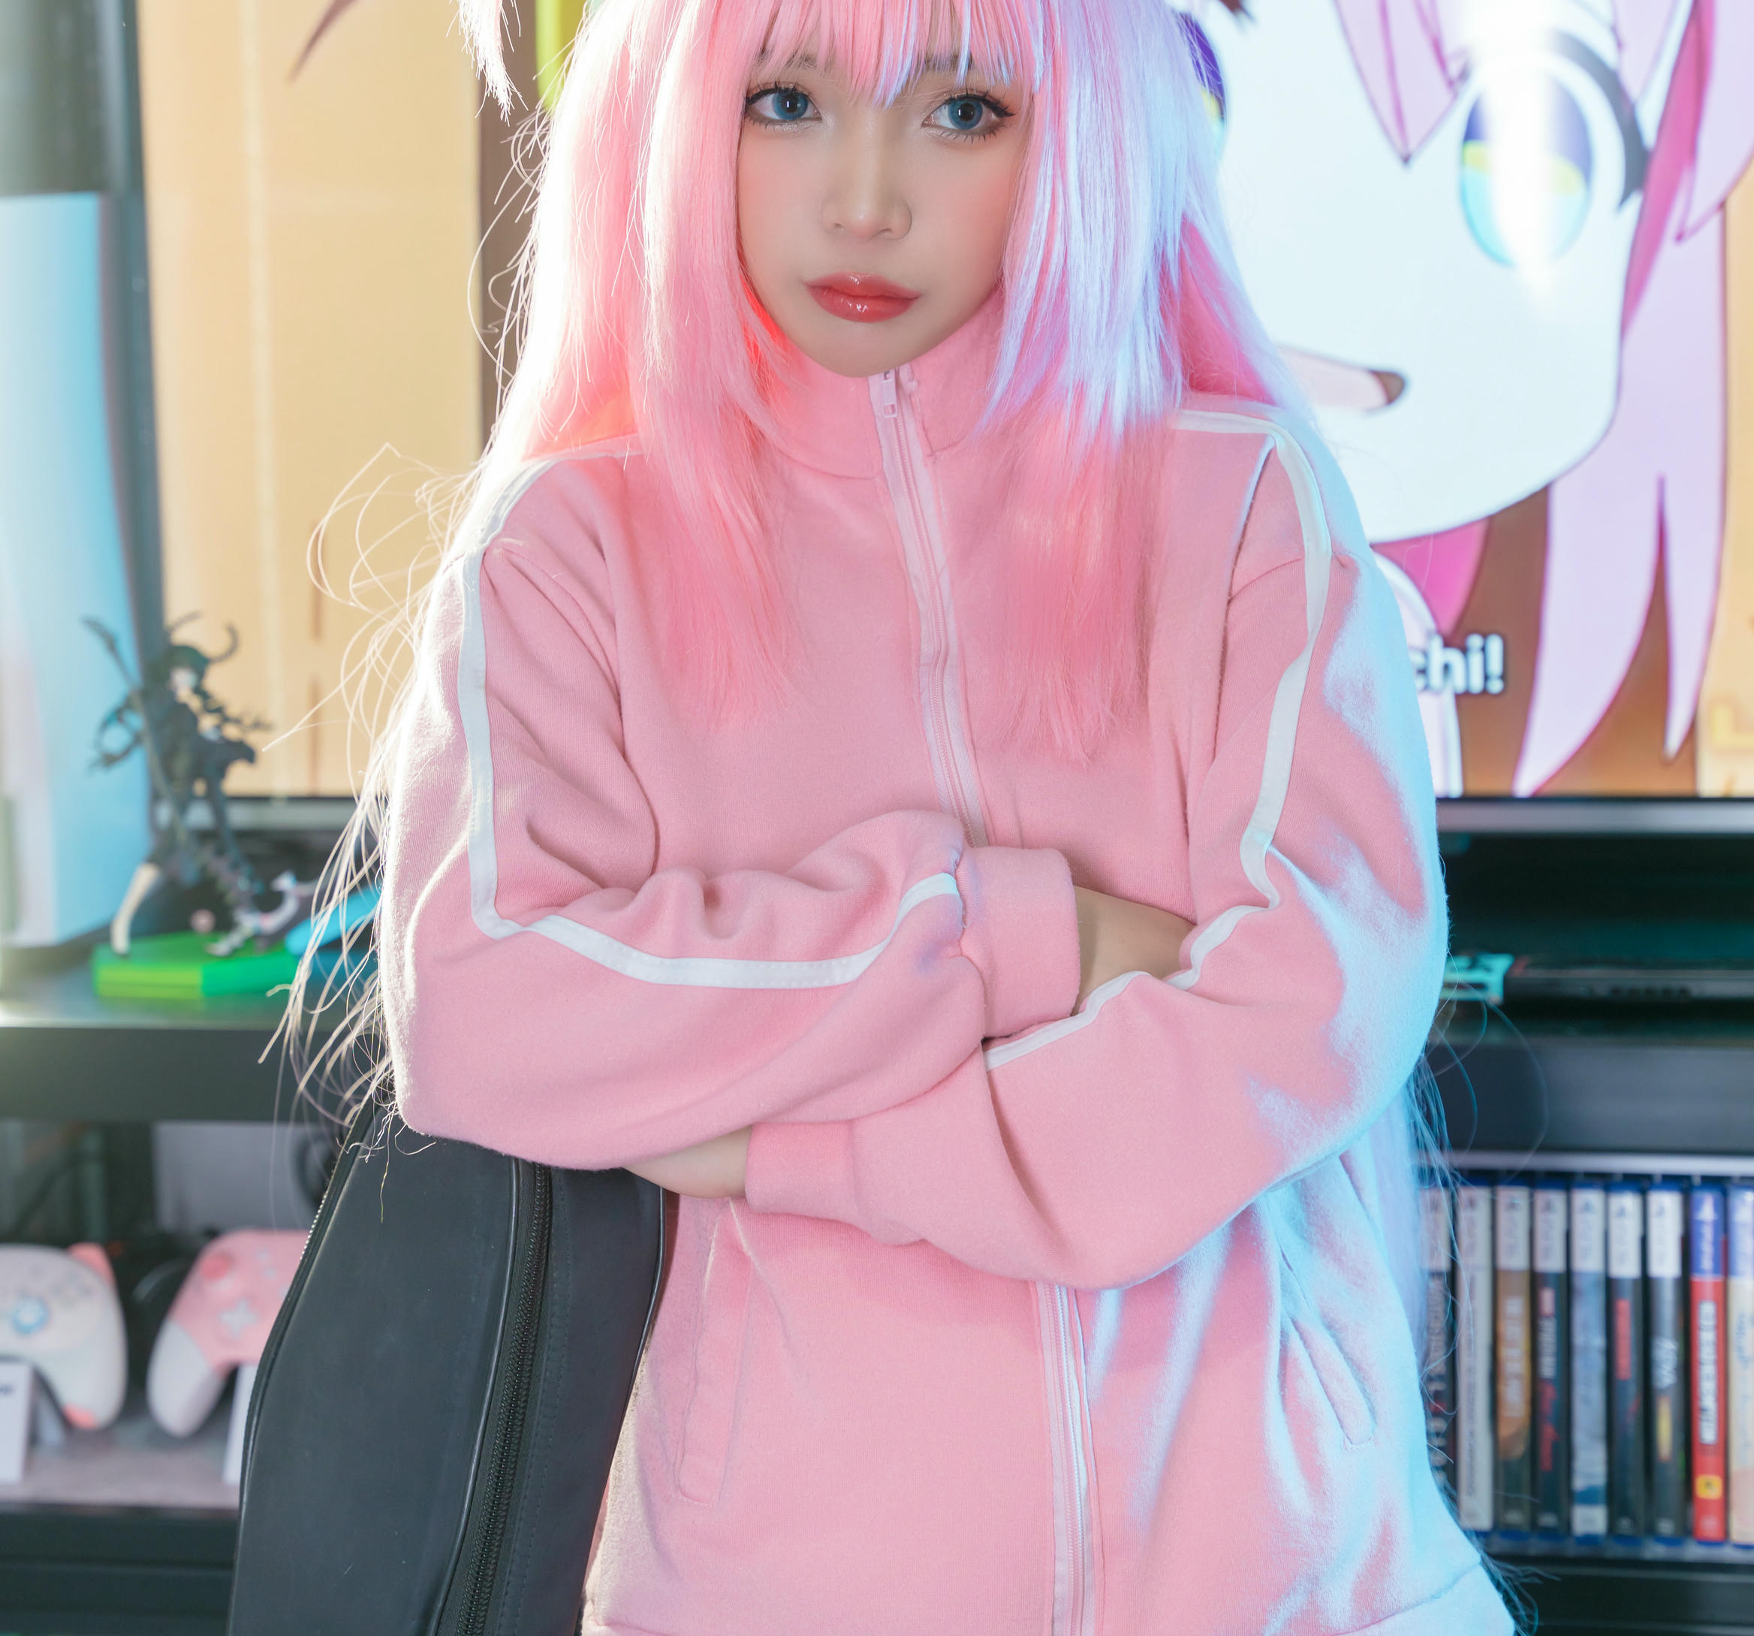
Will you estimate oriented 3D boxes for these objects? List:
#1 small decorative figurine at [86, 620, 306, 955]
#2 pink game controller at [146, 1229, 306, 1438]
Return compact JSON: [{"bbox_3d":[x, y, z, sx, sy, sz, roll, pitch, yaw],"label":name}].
[{"bbox_3d":[-0.370,-0.017,2.770,0.118,0.182,0.100,0,5,14],"label":"small decorative figurine"},{"bbox_3d":[-0.303,0.268,2.660,0.153,0.105,0.060,0,-13,14],"label":"pink game controller"}]

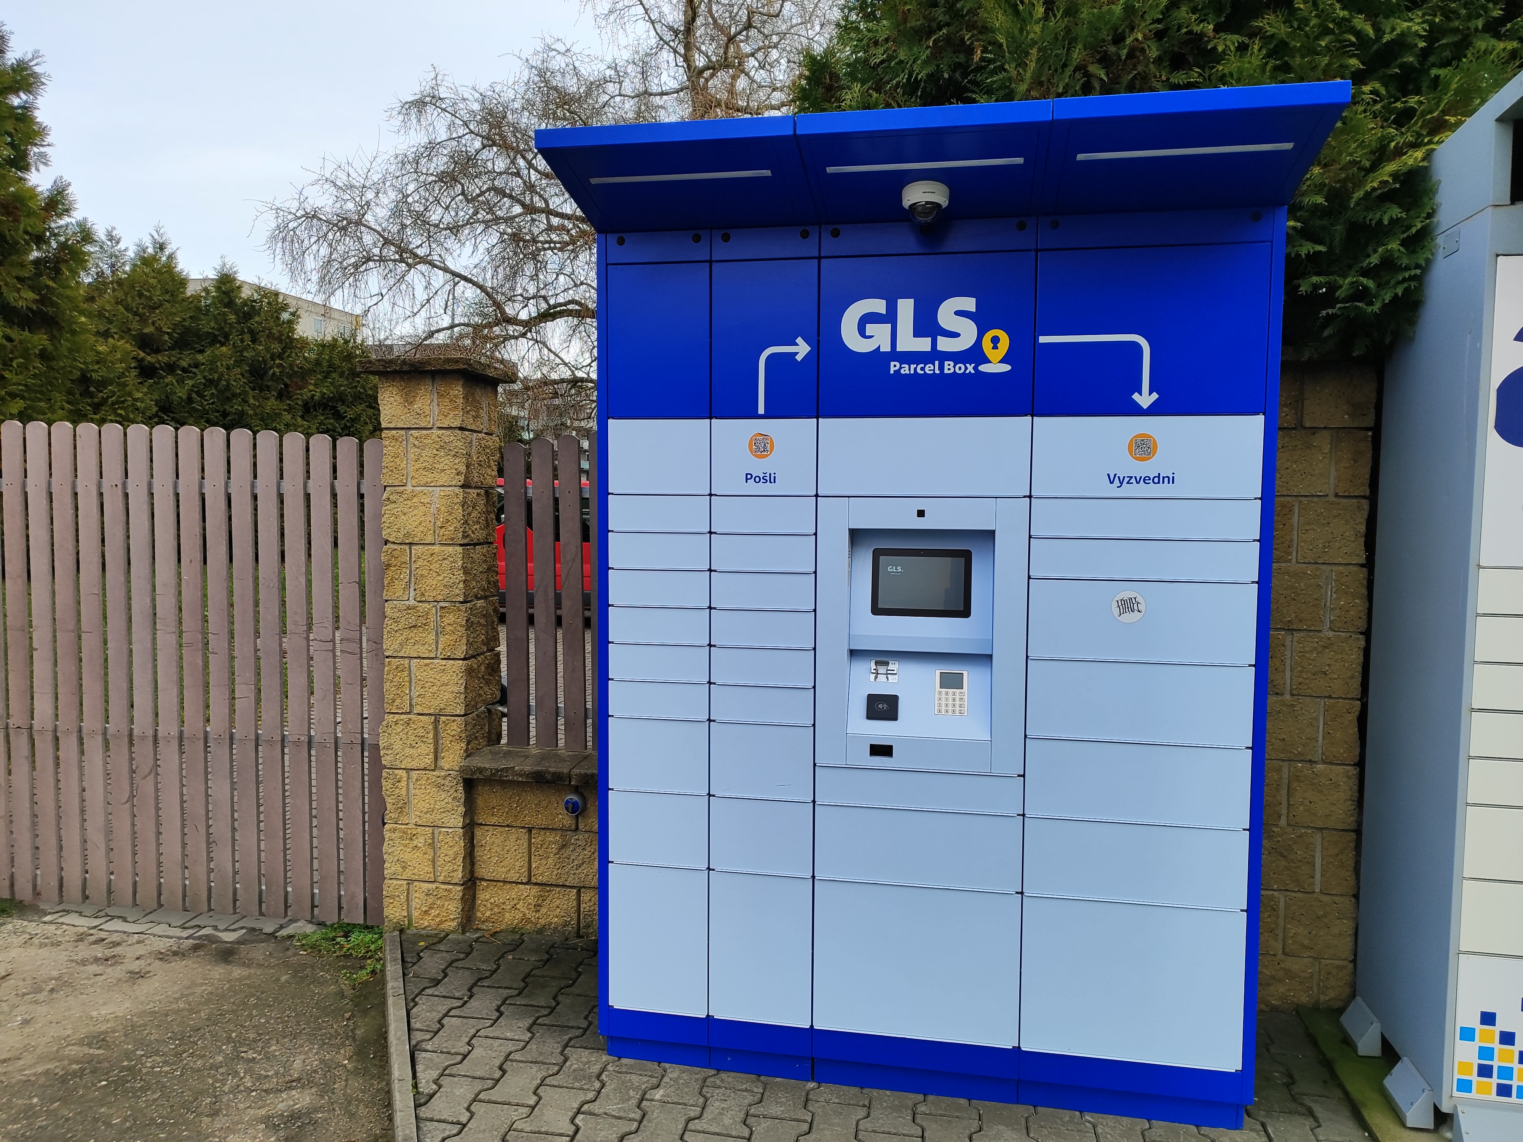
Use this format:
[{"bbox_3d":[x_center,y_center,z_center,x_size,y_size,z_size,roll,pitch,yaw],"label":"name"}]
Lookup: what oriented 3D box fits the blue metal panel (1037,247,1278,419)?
[{"bbox_3d":[0.933,-0.575,2.546,0.525,0.395,0.045,1,4,11],"label":"blue metal panel"}]

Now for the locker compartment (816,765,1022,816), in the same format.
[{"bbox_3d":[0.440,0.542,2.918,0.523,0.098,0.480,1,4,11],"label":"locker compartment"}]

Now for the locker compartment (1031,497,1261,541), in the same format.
[{"bbox_3d":[0.971,-0.141,2.793,0.524,0.094,0.480,1,4,11],"label":"locker compartment"}]

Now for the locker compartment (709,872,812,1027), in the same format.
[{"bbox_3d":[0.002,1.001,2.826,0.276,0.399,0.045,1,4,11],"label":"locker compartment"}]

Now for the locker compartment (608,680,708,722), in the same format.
[{"bbox_3d":[-0.228,0.331,3.053,0.273,0.094,0.480,1,4,11],"label":"locker compartment"}]

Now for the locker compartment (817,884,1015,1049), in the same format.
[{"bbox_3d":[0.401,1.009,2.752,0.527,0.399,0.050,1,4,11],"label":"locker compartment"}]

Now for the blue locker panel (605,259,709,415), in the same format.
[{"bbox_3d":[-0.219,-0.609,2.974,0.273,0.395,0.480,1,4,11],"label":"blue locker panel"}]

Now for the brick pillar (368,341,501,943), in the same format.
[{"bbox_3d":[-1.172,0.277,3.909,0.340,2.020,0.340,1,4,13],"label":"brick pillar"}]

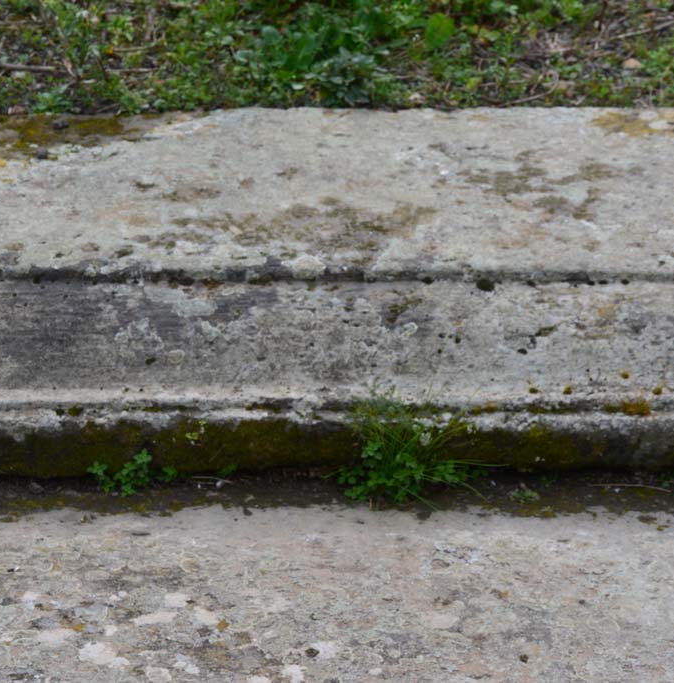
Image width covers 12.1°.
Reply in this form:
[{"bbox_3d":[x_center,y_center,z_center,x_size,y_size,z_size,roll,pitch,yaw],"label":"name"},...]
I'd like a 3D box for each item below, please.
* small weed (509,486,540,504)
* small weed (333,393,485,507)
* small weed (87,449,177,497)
[{"bbox_3d":[0.187,0.151,3.182,0.030,0.012,0.022,0,29,0],"label":"small weed"},{"bbox_3d":[0.072,0.103,3.177,0.150,0.100,0.105,0,29,0],"label":"small weed"},{"bbox_3d":[-0.206,0.126,3.196,0.090,0.042,0.042,0,29,0],"label":"small weed"}]

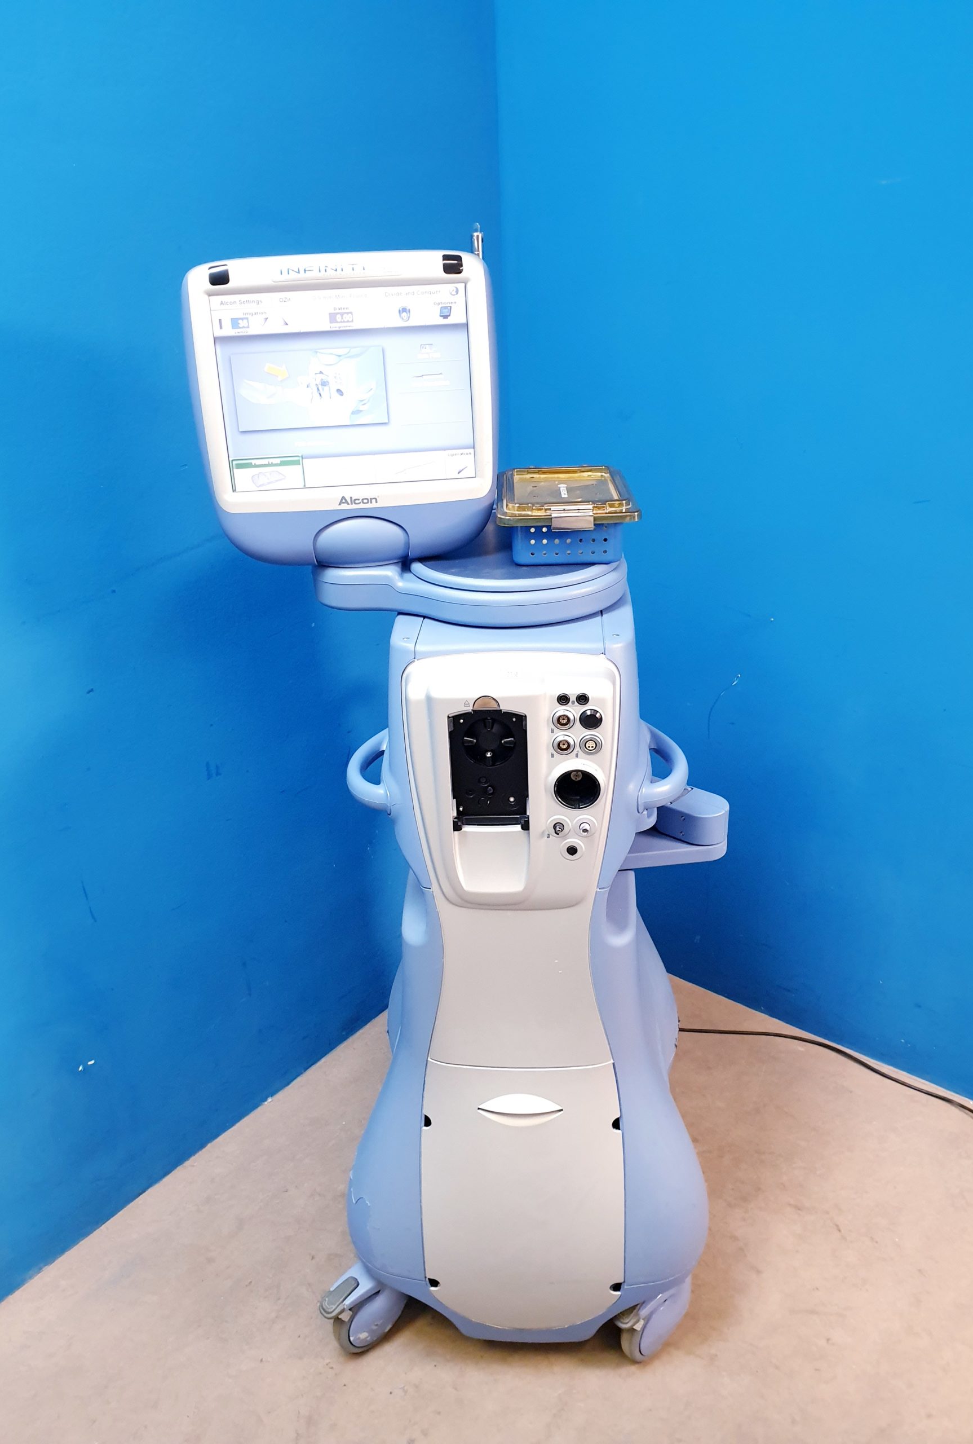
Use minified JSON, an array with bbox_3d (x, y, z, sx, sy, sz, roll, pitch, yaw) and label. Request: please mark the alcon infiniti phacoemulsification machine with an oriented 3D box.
[{"bbox_3d":[0.011,0.140,1.583,0.723,1.545,0.675,-1,24,3],"label":"alcon infiniti phacoemulsification machine"}]

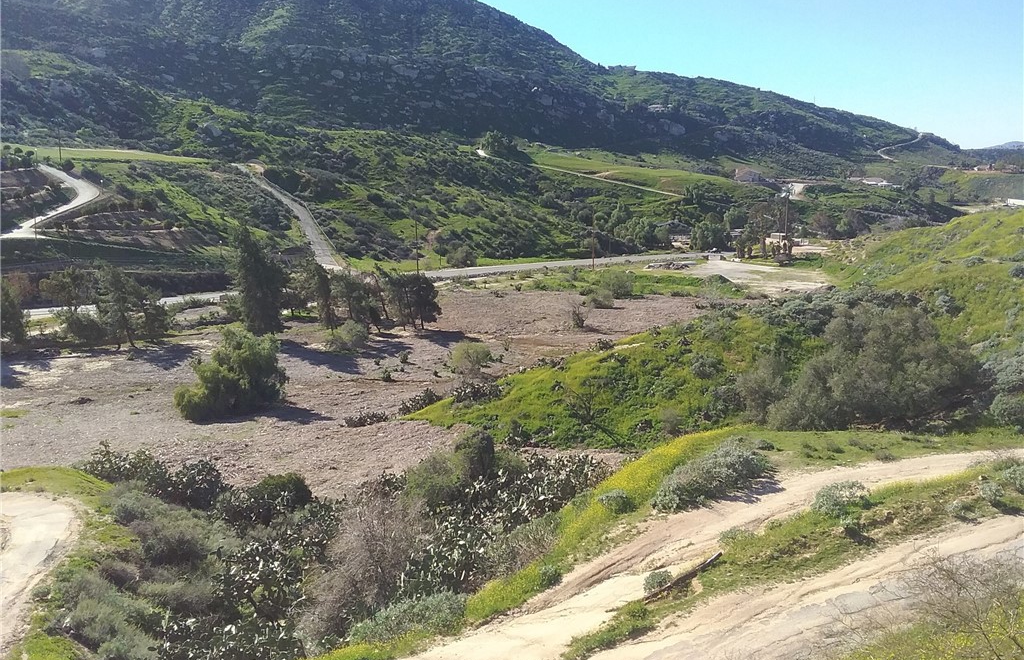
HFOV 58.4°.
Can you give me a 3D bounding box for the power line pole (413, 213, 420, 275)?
[{"bbox_3d":[-16.979,-14.714,164.965,0.400,12.050,0.400,-1,10,-6],"label":"power line pole"}]

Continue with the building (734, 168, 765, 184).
[{"bbox_3d":[122.697,-79.483,473.173,15.000,7.570,12.000,2,10,14],"label":"building"}]

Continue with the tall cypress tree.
[{"bbox_3d":[-31.007,-5.944,111.341,6.000,13.180,6.000,-3,10,-15],"label":"tall cypress tree"}]

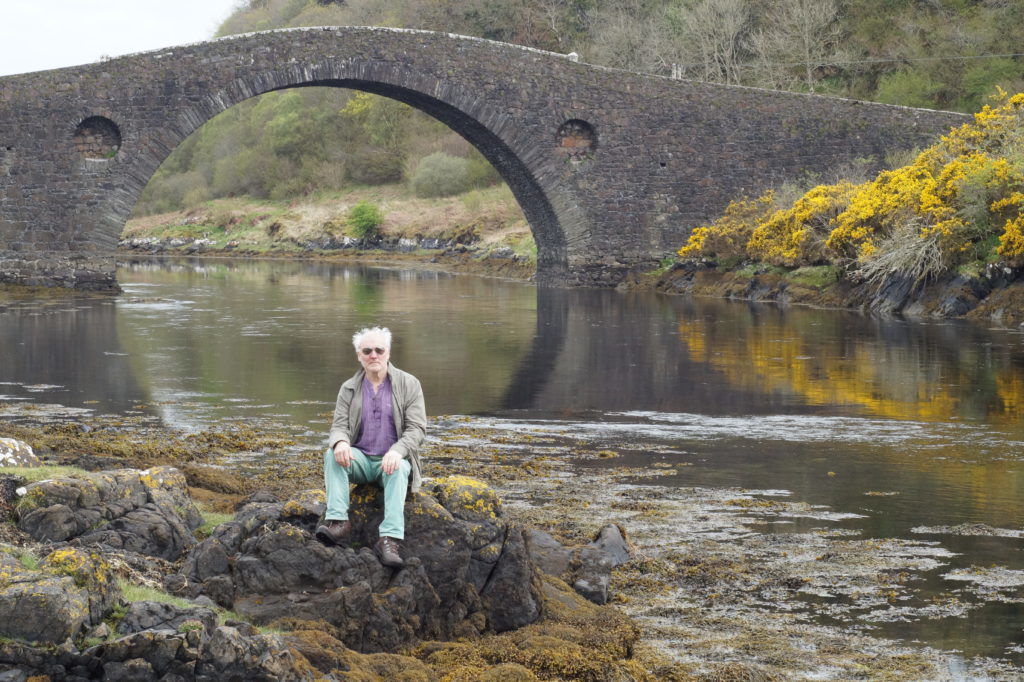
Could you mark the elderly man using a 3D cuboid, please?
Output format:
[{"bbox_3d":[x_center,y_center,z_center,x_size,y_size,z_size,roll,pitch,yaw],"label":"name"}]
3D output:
[{"bbox_3d":[-0.790,0.567,11.900,0.630,1.280,0.840,0,3,4],"label":"elderly man"}]

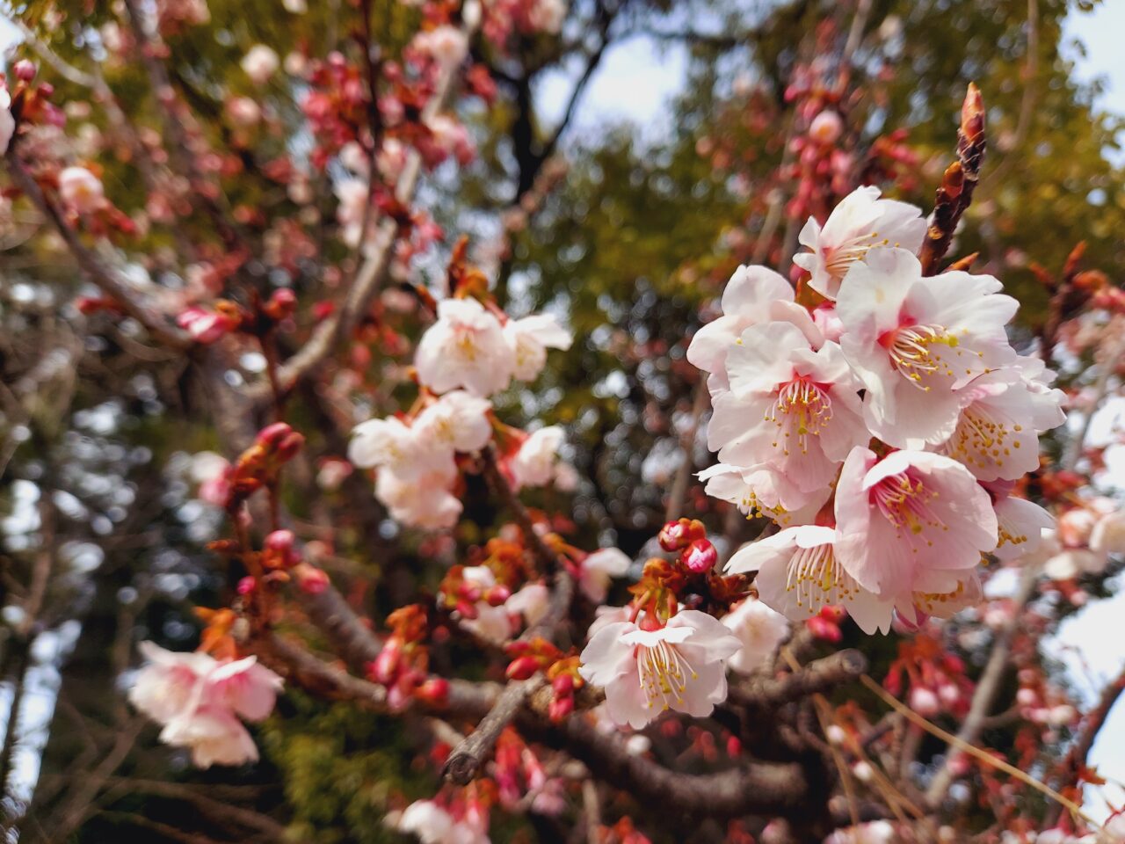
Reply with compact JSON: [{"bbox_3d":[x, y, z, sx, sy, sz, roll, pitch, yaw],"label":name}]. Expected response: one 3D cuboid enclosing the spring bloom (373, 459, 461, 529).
[{"bbox_3d":[-0.053,0.026,0.300,0.033,0.027,0.022,0,24,0],"label":"spring bloom"}]

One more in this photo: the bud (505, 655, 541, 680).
[{"bbox_3d":[-0.010,0.059,0.195,0.009,0.006,0.006,-21,-5,-24],"label":"bud"}]

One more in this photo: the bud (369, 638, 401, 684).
[{"bbox_3d":[-0.059,0.080,0.270,0.009,0.015,0.009,21,-6,0],"label":"bud"}]

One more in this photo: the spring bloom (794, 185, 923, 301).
[{"bbox_3d":[0.063,-0.037,0.172,0.027,0.026,0.015,11,-12,-36],"label":"spring bloom"}]

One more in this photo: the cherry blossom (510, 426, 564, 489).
[{"bbox_3d":[-0.012,0.010,0.275,0.020,0.022,0.022,37,4,39],"label":"cherry blossom"}]

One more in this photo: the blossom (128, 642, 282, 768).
[{"bbox_3d":[-0.124,0.098,0.282,0.046,0.038,0.032,-1,24,4],"label":"blossom"}]

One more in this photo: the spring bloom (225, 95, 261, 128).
[{"bbox_3d":[-0.236,-0.230,0.600,0.020,0.020,0.017,13,15,-29],"label":"spring bloom"}]

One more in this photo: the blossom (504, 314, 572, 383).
[{"bbox_3d":[-0.011,-0.027,0.275,0.018,0.026,0.026,38,0,34],"label":"blossom"}]

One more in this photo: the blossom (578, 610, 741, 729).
[{"bbox_3d":[0.021,0.053,0.175,0.035,0.023,0.020,1,23,-3],"label":"blossom"}]

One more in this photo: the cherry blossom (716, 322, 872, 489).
[{"bbox_3d":[0.042,-0.005,0.150,0.027,0.019,0.036,-9,-57,21],"label":"cherry blossom"}]

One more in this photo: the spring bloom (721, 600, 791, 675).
[{"bbox_3d":[0.059,0.066,0.250,0.024,0.024,0.019,7,20,-32],"label":"spring bloom"}]

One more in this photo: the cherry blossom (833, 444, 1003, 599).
[{"bbox_3d":[0.059,0.015,0.143,0.029,0.029,0.022,5,25,-12],"label":"cherry blossom"}]

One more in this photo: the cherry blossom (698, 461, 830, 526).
[{"bbox_3d":[0.042,0.014,0.168,0.027,0.013,0.026,11,-22,3],"label":"cherry blossom"}]

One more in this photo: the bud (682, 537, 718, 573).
[{"bbox_3d":[0.028,0.027,0.166,0.007,0.007,0.009,-3,17,13],"label":"bud"}]

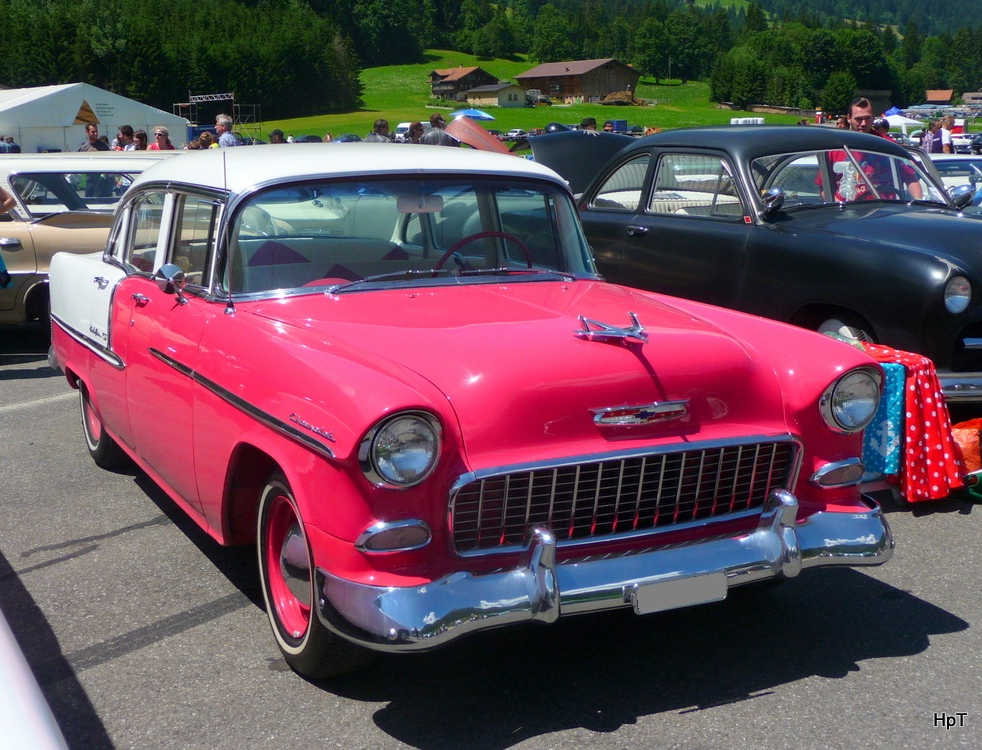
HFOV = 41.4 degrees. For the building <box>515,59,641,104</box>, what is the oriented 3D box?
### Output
[{"bbox_3d":[19.897,-67.084,300.186,17.691,10.371,24.578,-7,12,-36],"label":"building"}]

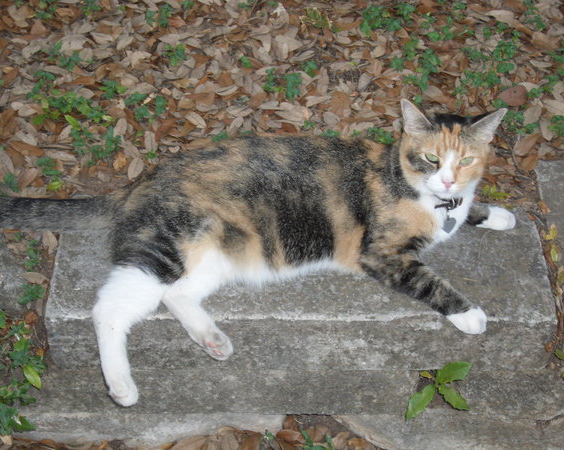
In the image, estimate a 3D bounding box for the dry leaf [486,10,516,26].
[{"bbox_3d":[0.349,-0.329,2.070,0.046,0.010,0.036,28,48,29],"label":"dry leaf"}]

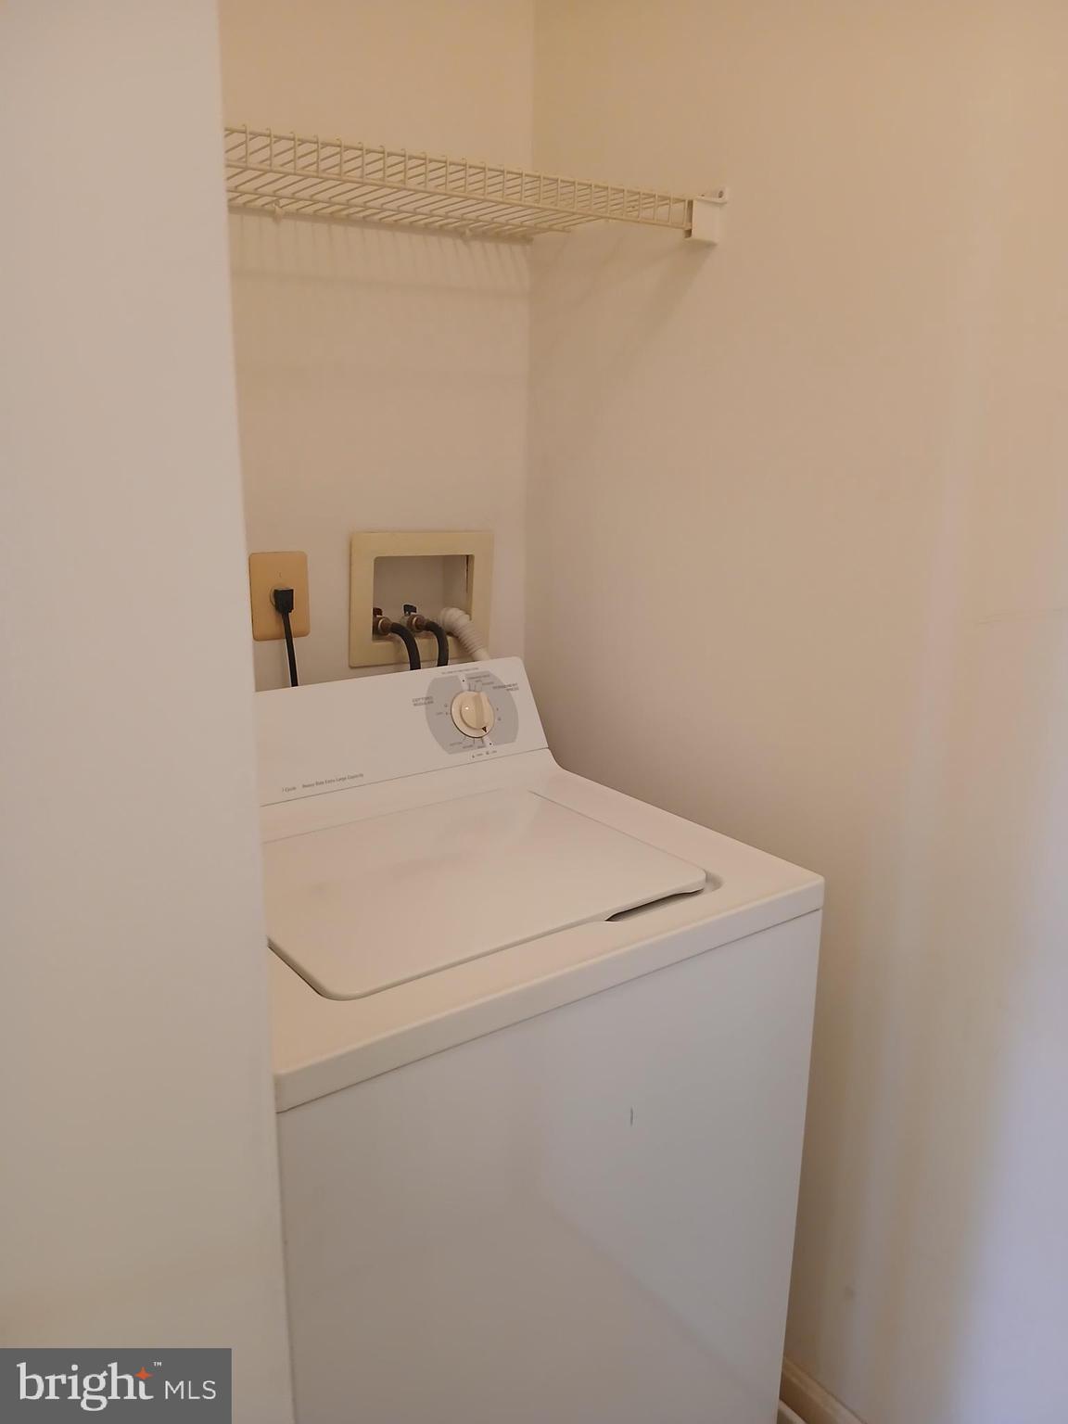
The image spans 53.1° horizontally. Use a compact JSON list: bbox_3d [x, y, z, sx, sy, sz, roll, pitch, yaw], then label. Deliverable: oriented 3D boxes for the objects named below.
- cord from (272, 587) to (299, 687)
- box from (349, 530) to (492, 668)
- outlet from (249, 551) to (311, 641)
[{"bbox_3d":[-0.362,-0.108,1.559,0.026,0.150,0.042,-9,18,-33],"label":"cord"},{"bbox_3d":[-0.197,-0.190,1.736,0.250,0.205,0.090,-9,18,-33],"label":"box"},{"bbox_3d":[-0.369,-0.170,1.569,0.084,0.128,0.012,-9,18,-33],"label":"outlet"}]

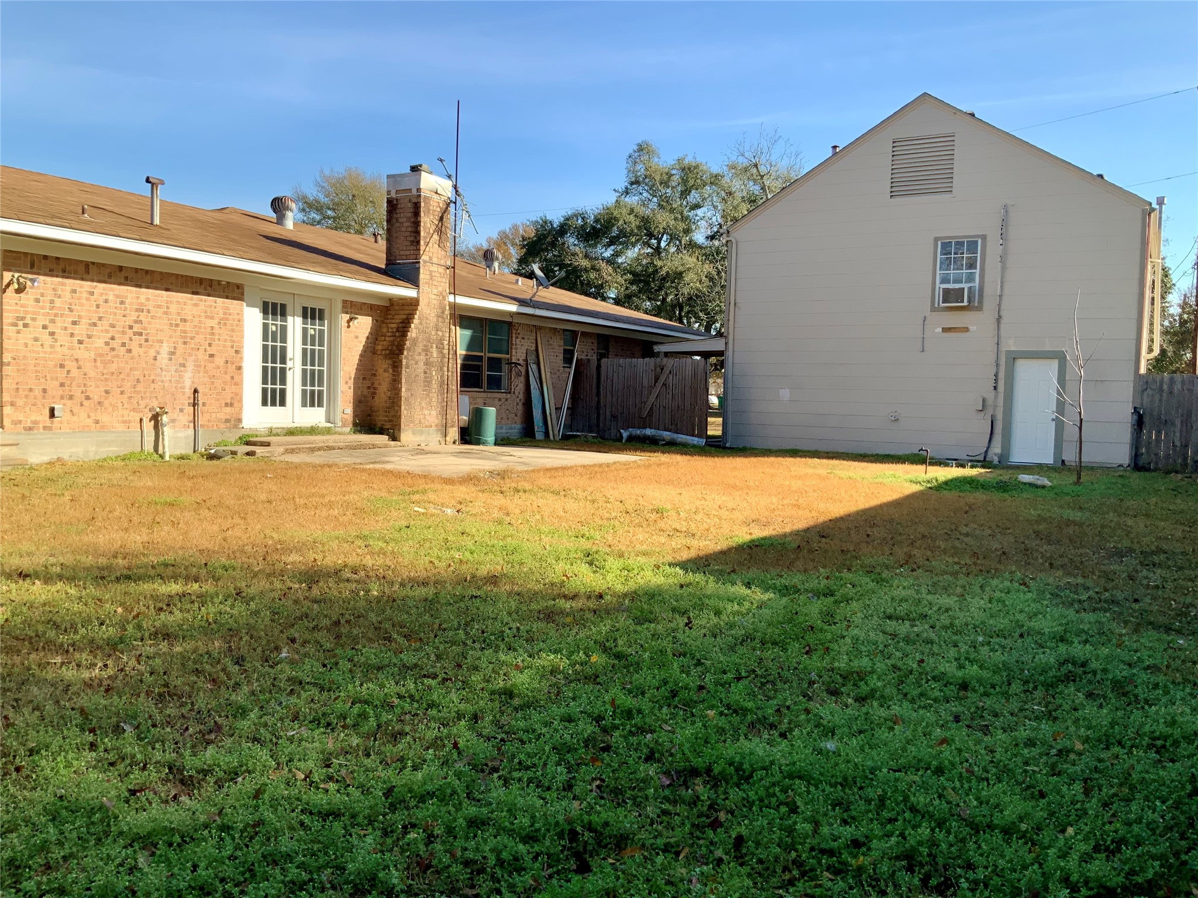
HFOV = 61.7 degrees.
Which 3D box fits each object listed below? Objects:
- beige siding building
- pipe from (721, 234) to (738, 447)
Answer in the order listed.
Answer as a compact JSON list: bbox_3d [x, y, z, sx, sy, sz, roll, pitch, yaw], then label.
[{"bbox_3d":[8.445,-3.689,24.103,8.430,7.470,8.000,3,3,30],"label":"beige siding building"},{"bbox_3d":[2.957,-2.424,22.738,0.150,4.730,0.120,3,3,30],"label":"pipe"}]

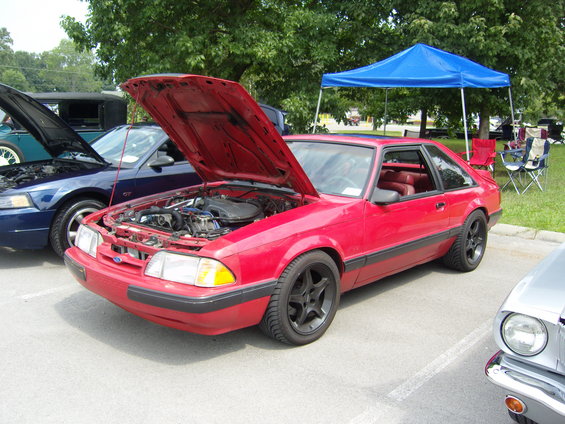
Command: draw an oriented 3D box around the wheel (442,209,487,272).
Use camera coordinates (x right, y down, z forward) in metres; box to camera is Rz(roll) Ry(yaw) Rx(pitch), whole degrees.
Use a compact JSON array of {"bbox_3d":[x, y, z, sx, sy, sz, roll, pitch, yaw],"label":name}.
[{"bbox_3d":[1.816,0.275,5.545,0.240,0.636,0.636,11,13,41],"label":"wheel"}]

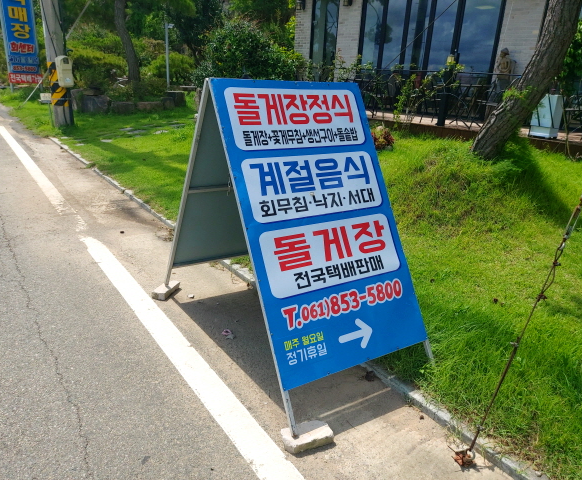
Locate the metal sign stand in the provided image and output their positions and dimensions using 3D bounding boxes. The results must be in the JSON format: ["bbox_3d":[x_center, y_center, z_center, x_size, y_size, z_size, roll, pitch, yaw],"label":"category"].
[{"bbox_3d":[-0.030,-0.140,2.677,0.930,1.470,1.750,-9,22,-31],"label":"metal sign stand"}]

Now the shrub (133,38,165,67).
[{"bbox_3d":[-6.320,-8.250,20.500,1.500,1.500,1.400,-3,20,-16],"label":"shrub"}]

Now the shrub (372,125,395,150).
[{"bbox_3d":[1.584,-1.774,8.000,0.430,0.420,0.400,6,19,10],"label":"shrub"}]

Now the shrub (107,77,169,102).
[{"bbox_3d":[-5.978,-5.861,18.000,2.250,0.950,1.300,-3,20,-17],"label":"shrub"}]

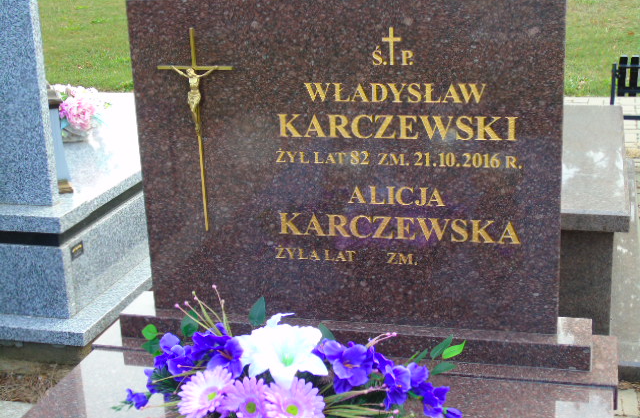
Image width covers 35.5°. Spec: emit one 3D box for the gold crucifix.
[{"bbox_3d":[-0.230,-0.142,1.886,0.149,0.393,0.035,2,17,15],"label":"gold crucifix"}]

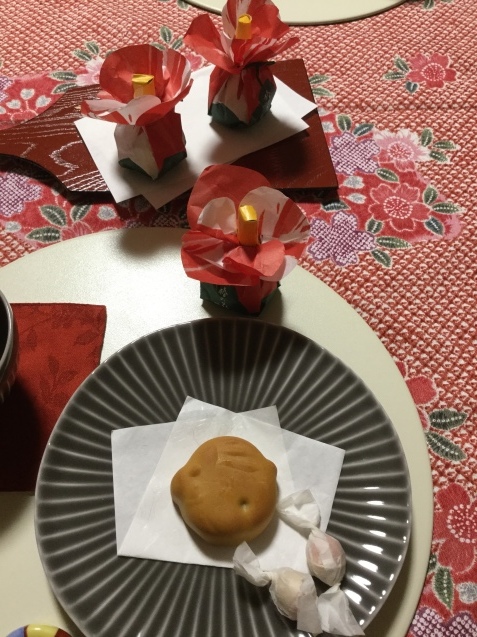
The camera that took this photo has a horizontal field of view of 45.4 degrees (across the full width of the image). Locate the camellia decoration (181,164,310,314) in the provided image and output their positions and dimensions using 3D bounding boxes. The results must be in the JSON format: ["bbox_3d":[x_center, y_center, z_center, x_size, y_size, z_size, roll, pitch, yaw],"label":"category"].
[{"bbox_3d":[0.004,-0.044,0.344,0.073,0.069,0.070,-1,57,2],"label":"camellia decoration"}]

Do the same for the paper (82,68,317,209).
[{"bbox_3d":[-0.029,-0.142,0.420,0.166,0.008,0.113,-28,60,-15],"label":"paper"}]

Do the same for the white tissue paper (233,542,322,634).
[{"bbox_3d":[0.020,0.118,0.254,0.050,0.018,0.021,38,66,24],"label":"white tissue paper"}]

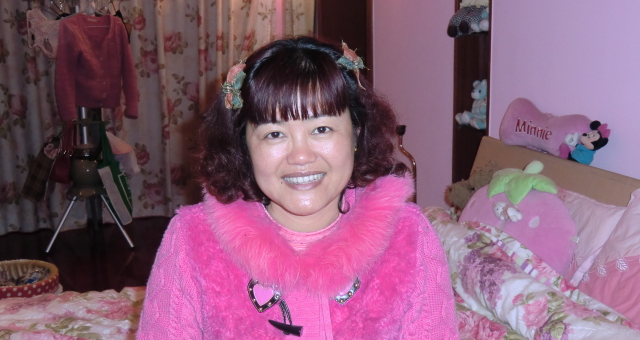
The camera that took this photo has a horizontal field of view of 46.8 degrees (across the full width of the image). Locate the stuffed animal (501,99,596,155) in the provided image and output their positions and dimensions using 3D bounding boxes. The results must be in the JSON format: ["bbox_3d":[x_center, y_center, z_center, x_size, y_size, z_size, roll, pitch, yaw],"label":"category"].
[{"bbox_3d":[0.705,-0.126,2.300,0.320,0.185,0.130,17,19,39],"label":"stuffed animal"}]

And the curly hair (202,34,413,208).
[{"bbox_3d":[-0.027,-0.070,1.070,0.295,0.245,0.235,-3,6,-2],"label":"curly hair"}]

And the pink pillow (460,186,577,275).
[{"bbox_3d":[0.572,0.173,2.120,0.330,0.350,0.170,7,-8,40],"label":"pink pillow"}]

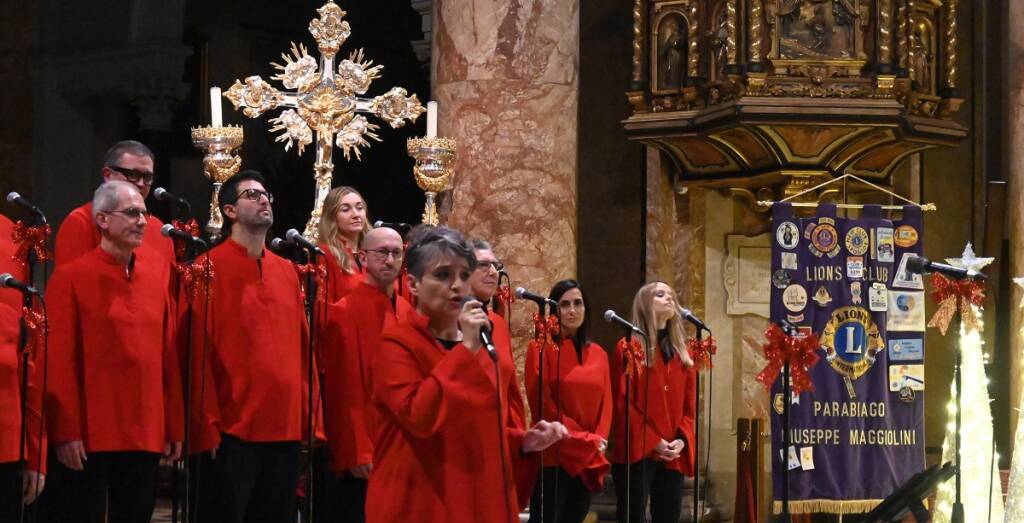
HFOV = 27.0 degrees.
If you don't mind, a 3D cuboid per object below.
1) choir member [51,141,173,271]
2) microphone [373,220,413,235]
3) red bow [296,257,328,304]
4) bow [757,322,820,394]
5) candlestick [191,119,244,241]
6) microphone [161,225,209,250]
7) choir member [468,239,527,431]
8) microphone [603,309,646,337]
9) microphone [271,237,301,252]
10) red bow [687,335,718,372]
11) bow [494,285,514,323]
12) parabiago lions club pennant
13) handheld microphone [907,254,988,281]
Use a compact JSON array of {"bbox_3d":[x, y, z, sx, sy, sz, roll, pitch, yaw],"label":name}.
[{"bbox_3d":[-1.589,0.398,8.473,0.520,1.760,0.340,1,-2,-33],"label":"choir member"},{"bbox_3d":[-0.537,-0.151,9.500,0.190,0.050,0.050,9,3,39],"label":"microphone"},{"bbox_3d":[-0.762,0.076,8.150,0.120,0.180,0.070,2,-3,-30],"label":"red bow"},{"bbox_3d":[0.752,0.266,5.800,0.172,0.190,0.080,0,-2,-3],"label":"bow"},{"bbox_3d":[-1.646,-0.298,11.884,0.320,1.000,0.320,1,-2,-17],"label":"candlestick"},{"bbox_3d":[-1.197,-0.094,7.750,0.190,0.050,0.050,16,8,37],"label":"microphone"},{"bbox_3d":[-0.150,0.748,8.464,0.500,1.680,0.340,3,-3,-38],"label":"choir member"},{"bbox_3d":[0.489,0.273,9.400,0.190,0.050,0.050,30,12,26],"label":"microphone"},{"bbox_3d":[-0.958,-0.068,9.100,0.175,0.050,0.050,15,8,44],"label":"microphone"},{"bbox_3d":[0.857,0.416,9.650,0.150,0.175,0.080,1,-2,-28],"label":"red bow"},{"bbox_3d":[-0.039,0.193,9.800,0.140,0.172,0.080,2,-2,-42],"label":"bow"},{"bbox_3d":[1.411,0.409,9.000,0.700,1.310,0.060,1,-3,-14],"label":"parabiago lions club pennant"},{"bbox_3d":[1.239,0.021,6.100,0.225,0.052,0.052,9,-1,9],"label":"handheld microphone"}]

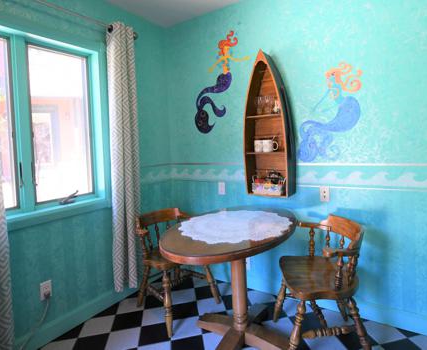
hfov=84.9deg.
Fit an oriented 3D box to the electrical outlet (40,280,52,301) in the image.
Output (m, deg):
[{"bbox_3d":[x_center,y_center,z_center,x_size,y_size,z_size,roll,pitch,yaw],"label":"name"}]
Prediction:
[{"bbox_3d":[-1.156,0.797,1.610,0.012,0.115,0.071,1,5,36],"label":"electrical outlet"}]

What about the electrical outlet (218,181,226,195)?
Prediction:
[{"bbox_3d":[0.079,0.128,2.180,0.071,0.115,0.010,0,5,30],"label":"electrical outlet"}]

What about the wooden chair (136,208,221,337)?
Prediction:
[{"bbox_3d":[-0.316,0.720,1.934,0.530,0.760,0.540,1,5,42],"label":"wooden chair"}]

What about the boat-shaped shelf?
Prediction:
[{"bbox_3d":[0.434,-0.403,1.860,0.360,1.130,0.185,0,5,30],"label":"boat-shaped shelf"}]

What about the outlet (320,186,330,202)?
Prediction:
[{"bbox_3d":[0.845,0.146,1.765,0.071,0.115,0.010,0,5,30],"label":"outlet"}]

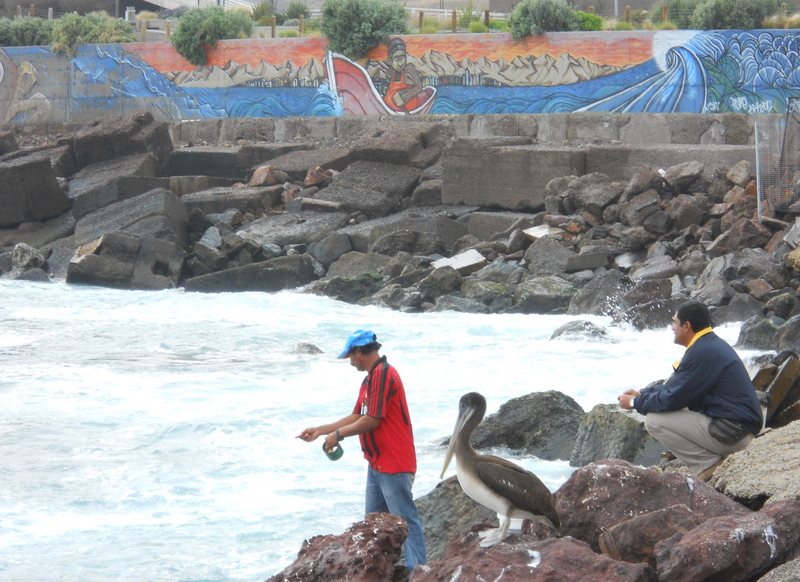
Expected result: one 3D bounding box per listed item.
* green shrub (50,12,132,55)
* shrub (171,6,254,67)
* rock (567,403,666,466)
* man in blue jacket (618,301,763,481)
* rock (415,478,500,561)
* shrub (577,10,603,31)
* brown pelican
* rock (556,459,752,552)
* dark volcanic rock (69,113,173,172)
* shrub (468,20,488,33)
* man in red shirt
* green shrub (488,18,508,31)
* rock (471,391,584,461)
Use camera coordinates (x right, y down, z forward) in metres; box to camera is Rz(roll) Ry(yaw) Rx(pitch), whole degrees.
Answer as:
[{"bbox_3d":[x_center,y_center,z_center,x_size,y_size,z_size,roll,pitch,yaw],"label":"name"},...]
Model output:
[{"bbox_3d":[-9.781,-8.190,98.500,2.600,1.350,1.700,0,2,0],"label":"green shrub"},{"bbox_3d":[-5.935,-8.044,97.500,2.550,1.850,2.000,0,2,0],"label":"shrub"},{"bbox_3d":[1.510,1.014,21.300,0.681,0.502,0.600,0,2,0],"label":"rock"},{"bbox_3d":[1.604,0.560,17.100,0.760,1.000,0.580,1,2,13],"label":"man in blue jacket"},{"bbox_3d":[0.366,1.525,20.400,0.626,0.619,0.600,0,2,0],"label":"rock"},{"bbox_3d":[5.509,-7.905,90.500,0.847,0.643,0.800,0,2,0],"label":"shrub"},{"bbox_3d":[0.513,0.911,15.800,0.600,0.790,0.280,-1,2,-13],"label":"brown pelican"},{"bbox_3d":[1.462,1.258,18.000,1.180,0.581,0.850,0,2,0],"label":"rock"},{"bbox_3d":[-8.543,-4.556,95.000,3.000,1.800,2.400,0,2,0],"label":"dark volcanic rock"},{"bbox_3d":[2.321,-7.758,91.000,0.588,0.411,0.550,0,2,0],"label":"shrub"},{"bbox_3d":[-0.259,1.085,20.800,0.840,1.660,0.520,0,2,-10],"label":"man in red shirt"},{"bbox_3d":[2.940,-7.845,91.500,0.680,0.443,0.550,0,2,0],"label":"green shrub"},{"bbox_3d":[1.108,1.216,28.000,1.120,0.660,0.900,0,2,0],"label":"rock"}]

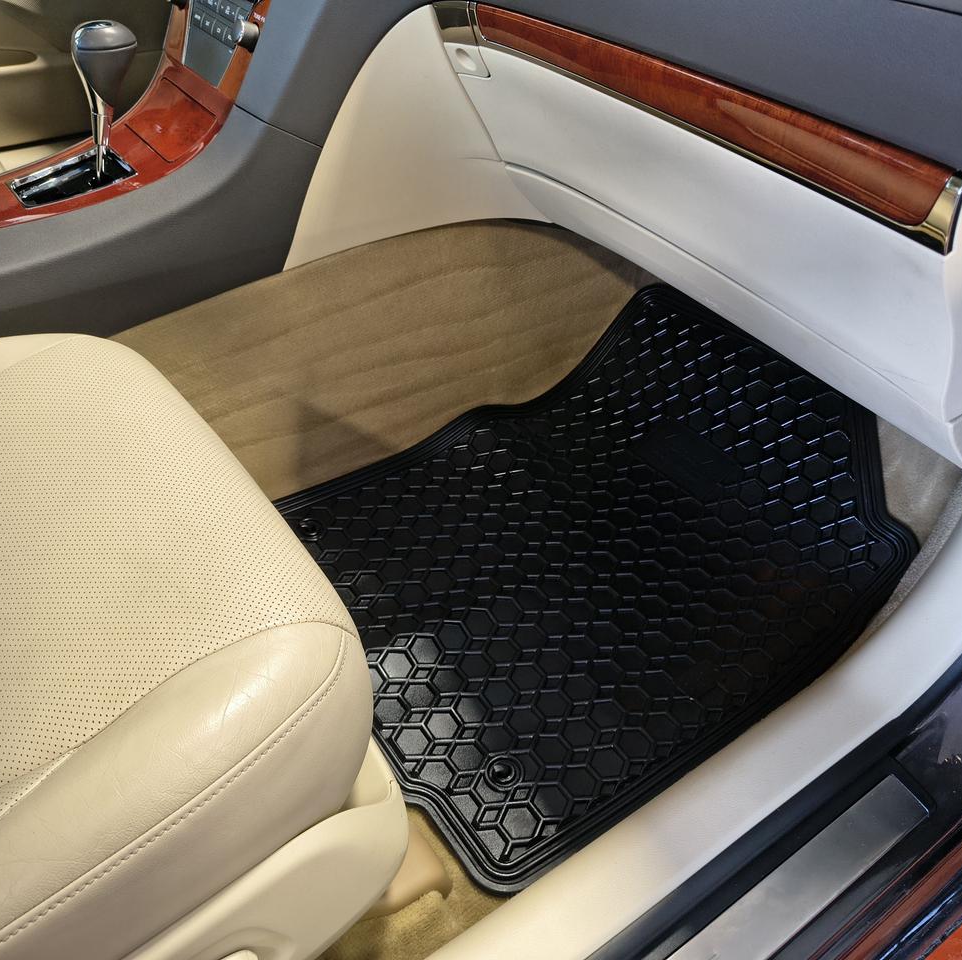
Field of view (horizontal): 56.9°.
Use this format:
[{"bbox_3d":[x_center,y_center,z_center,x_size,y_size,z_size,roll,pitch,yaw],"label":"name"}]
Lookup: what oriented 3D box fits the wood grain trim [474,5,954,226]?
[{"bbox_3d":[0.121,-0.264,0.602,0.028,0.037,0.416,-22,46,-29],"label":"wood grain trim"}]

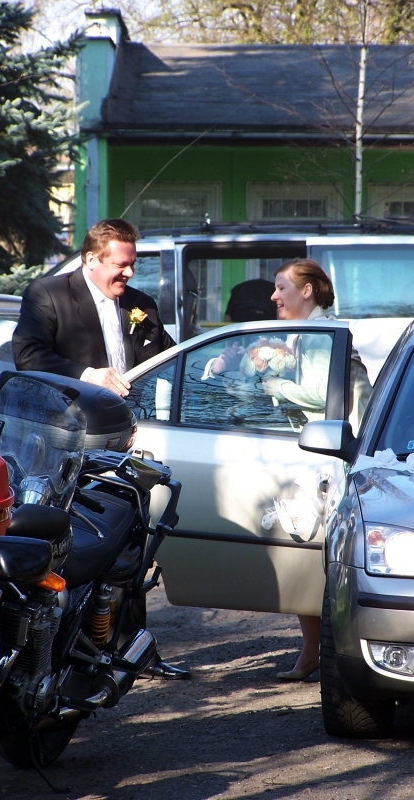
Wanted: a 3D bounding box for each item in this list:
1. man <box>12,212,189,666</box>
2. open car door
[{"bbox_3d":[-0.418,0.187,21.200,0.600,1.770,0.460,-1,2,-41],"label":"man"},{"bbox_3d":[0.115,0.250,20.650,1.030,1.080,0.200,1,2,34],"label":"open car door"}]

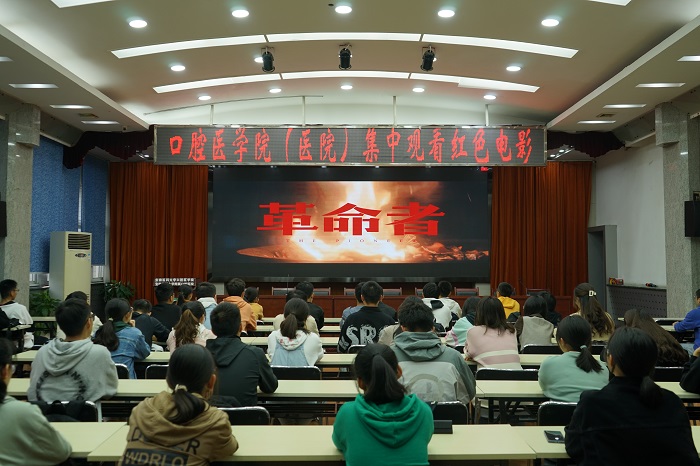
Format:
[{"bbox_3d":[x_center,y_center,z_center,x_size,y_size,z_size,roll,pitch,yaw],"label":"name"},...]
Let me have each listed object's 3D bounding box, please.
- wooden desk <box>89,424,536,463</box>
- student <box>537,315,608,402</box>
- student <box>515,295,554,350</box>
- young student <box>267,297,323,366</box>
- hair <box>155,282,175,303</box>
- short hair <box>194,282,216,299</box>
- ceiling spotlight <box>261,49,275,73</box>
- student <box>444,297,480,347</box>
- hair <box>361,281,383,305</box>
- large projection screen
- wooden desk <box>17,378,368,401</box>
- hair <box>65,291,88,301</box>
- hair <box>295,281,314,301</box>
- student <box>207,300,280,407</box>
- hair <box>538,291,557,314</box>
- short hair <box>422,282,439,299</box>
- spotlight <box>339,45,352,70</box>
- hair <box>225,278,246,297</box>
[{"bbox_3d":[-0.147,1.267,2.598,1.800,0.750,0.410,0,-2,-1],"label":"wooden desk"},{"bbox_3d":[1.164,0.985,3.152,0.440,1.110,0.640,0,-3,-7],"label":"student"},{"bbox_3d":[1.617,1.150,5.252,0.410,1.220,0.680,0,-3,0],"label":"student"},{"bbox_3d":[-0.391,1.089,4.321,0.440,1.250,0.700,0,-2,2],"label":"young student"},{"bbox_3d":[-1.905,0.609,6.176,0.185,0.200,0.200,0,-3,6],"label":"hair"},{"bbox_3d":[-1.482,0.588,6.177,0.200,0.160,0.200,0,-3,0],"label":"short hair"},{"bbox_3d":[-1.120,-2.347,8.198,0.180,0.310,0.270,0,-2,5],"label":"ceiling spotlight"},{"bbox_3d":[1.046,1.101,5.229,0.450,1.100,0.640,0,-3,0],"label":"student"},{"bbox_3d":[0.188,0.523,5.270,0.180,0.205,0.210,0,-3,0],"label":"hair"},{"bbox_3d":[0.010,-0.190,12.428,5.770,2.367,0.120,0,-3,0],"label":"large projection screen"},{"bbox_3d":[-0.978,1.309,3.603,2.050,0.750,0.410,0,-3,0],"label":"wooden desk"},{"bbox_3d":[-2.329,0.579,5.131,0.190,0.190,0.210,0,-2,8],"label":"hair"},{"bbox_3d":[-0.465,0.595,6.232,0.180,0.190,0.200,0,-2,12],"label":"hair"},{"bbox_3d":[-0.608,1.029,3.286,0.470,1.280,0.720,0,-3,0],"label":"student"},{"bbox_3d":[2.044,0.731,6.250,0.185,0.240,0.210,0,-3,0],"label":"hair"},{"bbox_3d":[0.835,0.600,6.231,0.170,0.180,0.200,0,-2,0],"label":"short hair"},{"bbox_3d":[-0.058,-2.418,8.300,0.190,0.330,0.280,0,-3,0],"label":"spotlight"},{"bbox_3d":[-1.177,0.566,6.220,0.190,0.200,0.210,0,-3,0],"label":"hair"}]

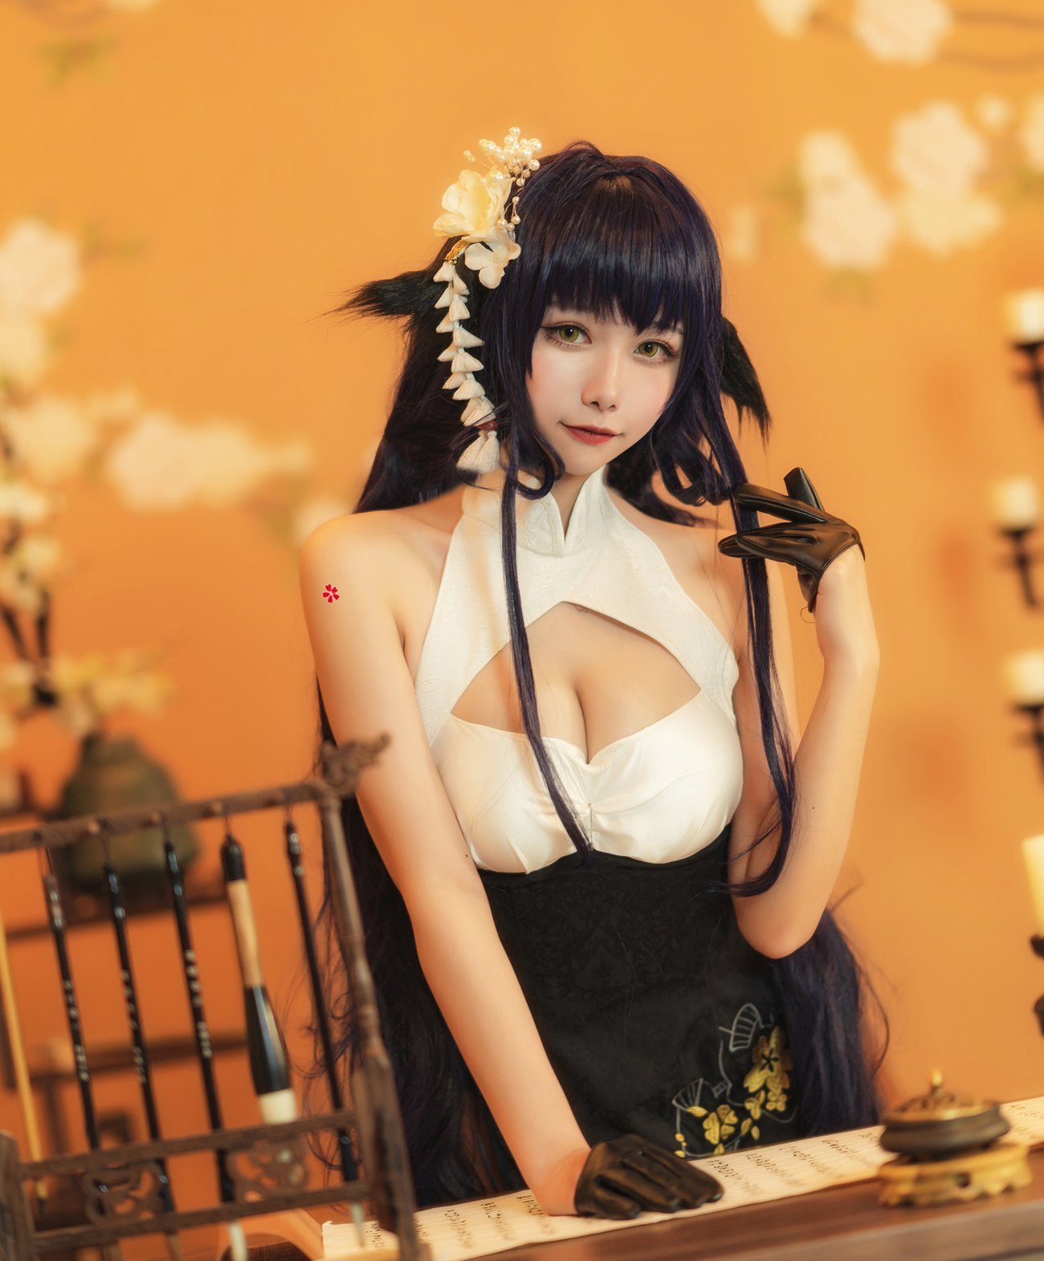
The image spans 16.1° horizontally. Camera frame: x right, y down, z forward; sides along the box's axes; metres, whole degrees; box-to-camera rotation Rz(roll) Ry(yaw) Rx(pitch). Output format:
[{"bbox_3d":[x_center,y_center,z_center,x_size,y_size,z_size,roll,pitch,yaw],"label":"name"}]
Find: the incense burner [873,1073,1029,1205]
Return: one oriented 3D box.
[{"bbox_3d":[0.270,0.319,2.310,0.098,0.076,0.098,-9,1,0],"label":"incense burner"}]

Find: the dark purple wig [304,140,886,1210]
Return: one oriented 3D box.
[{"bbox_3d":[0.024,0.070,2.761,0.430,0.900,0.320,-9,1,-8],"label":"dark purple wig"}]

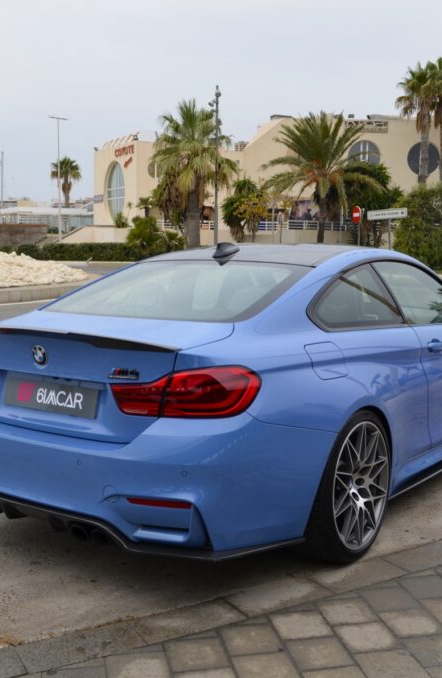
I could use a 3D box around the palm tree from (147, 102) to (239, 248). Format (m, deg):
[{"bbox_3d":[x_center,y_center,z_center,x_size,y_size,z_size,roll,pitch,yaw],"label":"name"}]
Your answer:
[{"bbox_3d":[-1.520,-8.370,41.000,4.710,8.630,4.710,1,6,0],"label":"palm tree"}]

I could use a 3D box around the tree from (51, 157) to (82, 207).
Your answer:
[{"bbox_3d":[-16.530,-14.680,82.000,3.320,9.500,3.320,1,6,0],"label":"tree"}]

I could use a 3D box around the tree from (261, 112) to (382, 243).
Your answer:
[{"bbox_3d":[5.580,-8.430,43.000,6.730,8.340,6.730,1,6,0],"label":"tree"}]

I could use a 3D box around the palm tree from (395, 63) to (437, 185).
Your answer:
[{"bbox_3d":[13.590,-12.110,53.000,2.900,13.570,2.900,1,6,0],"label":"palm tree"}]

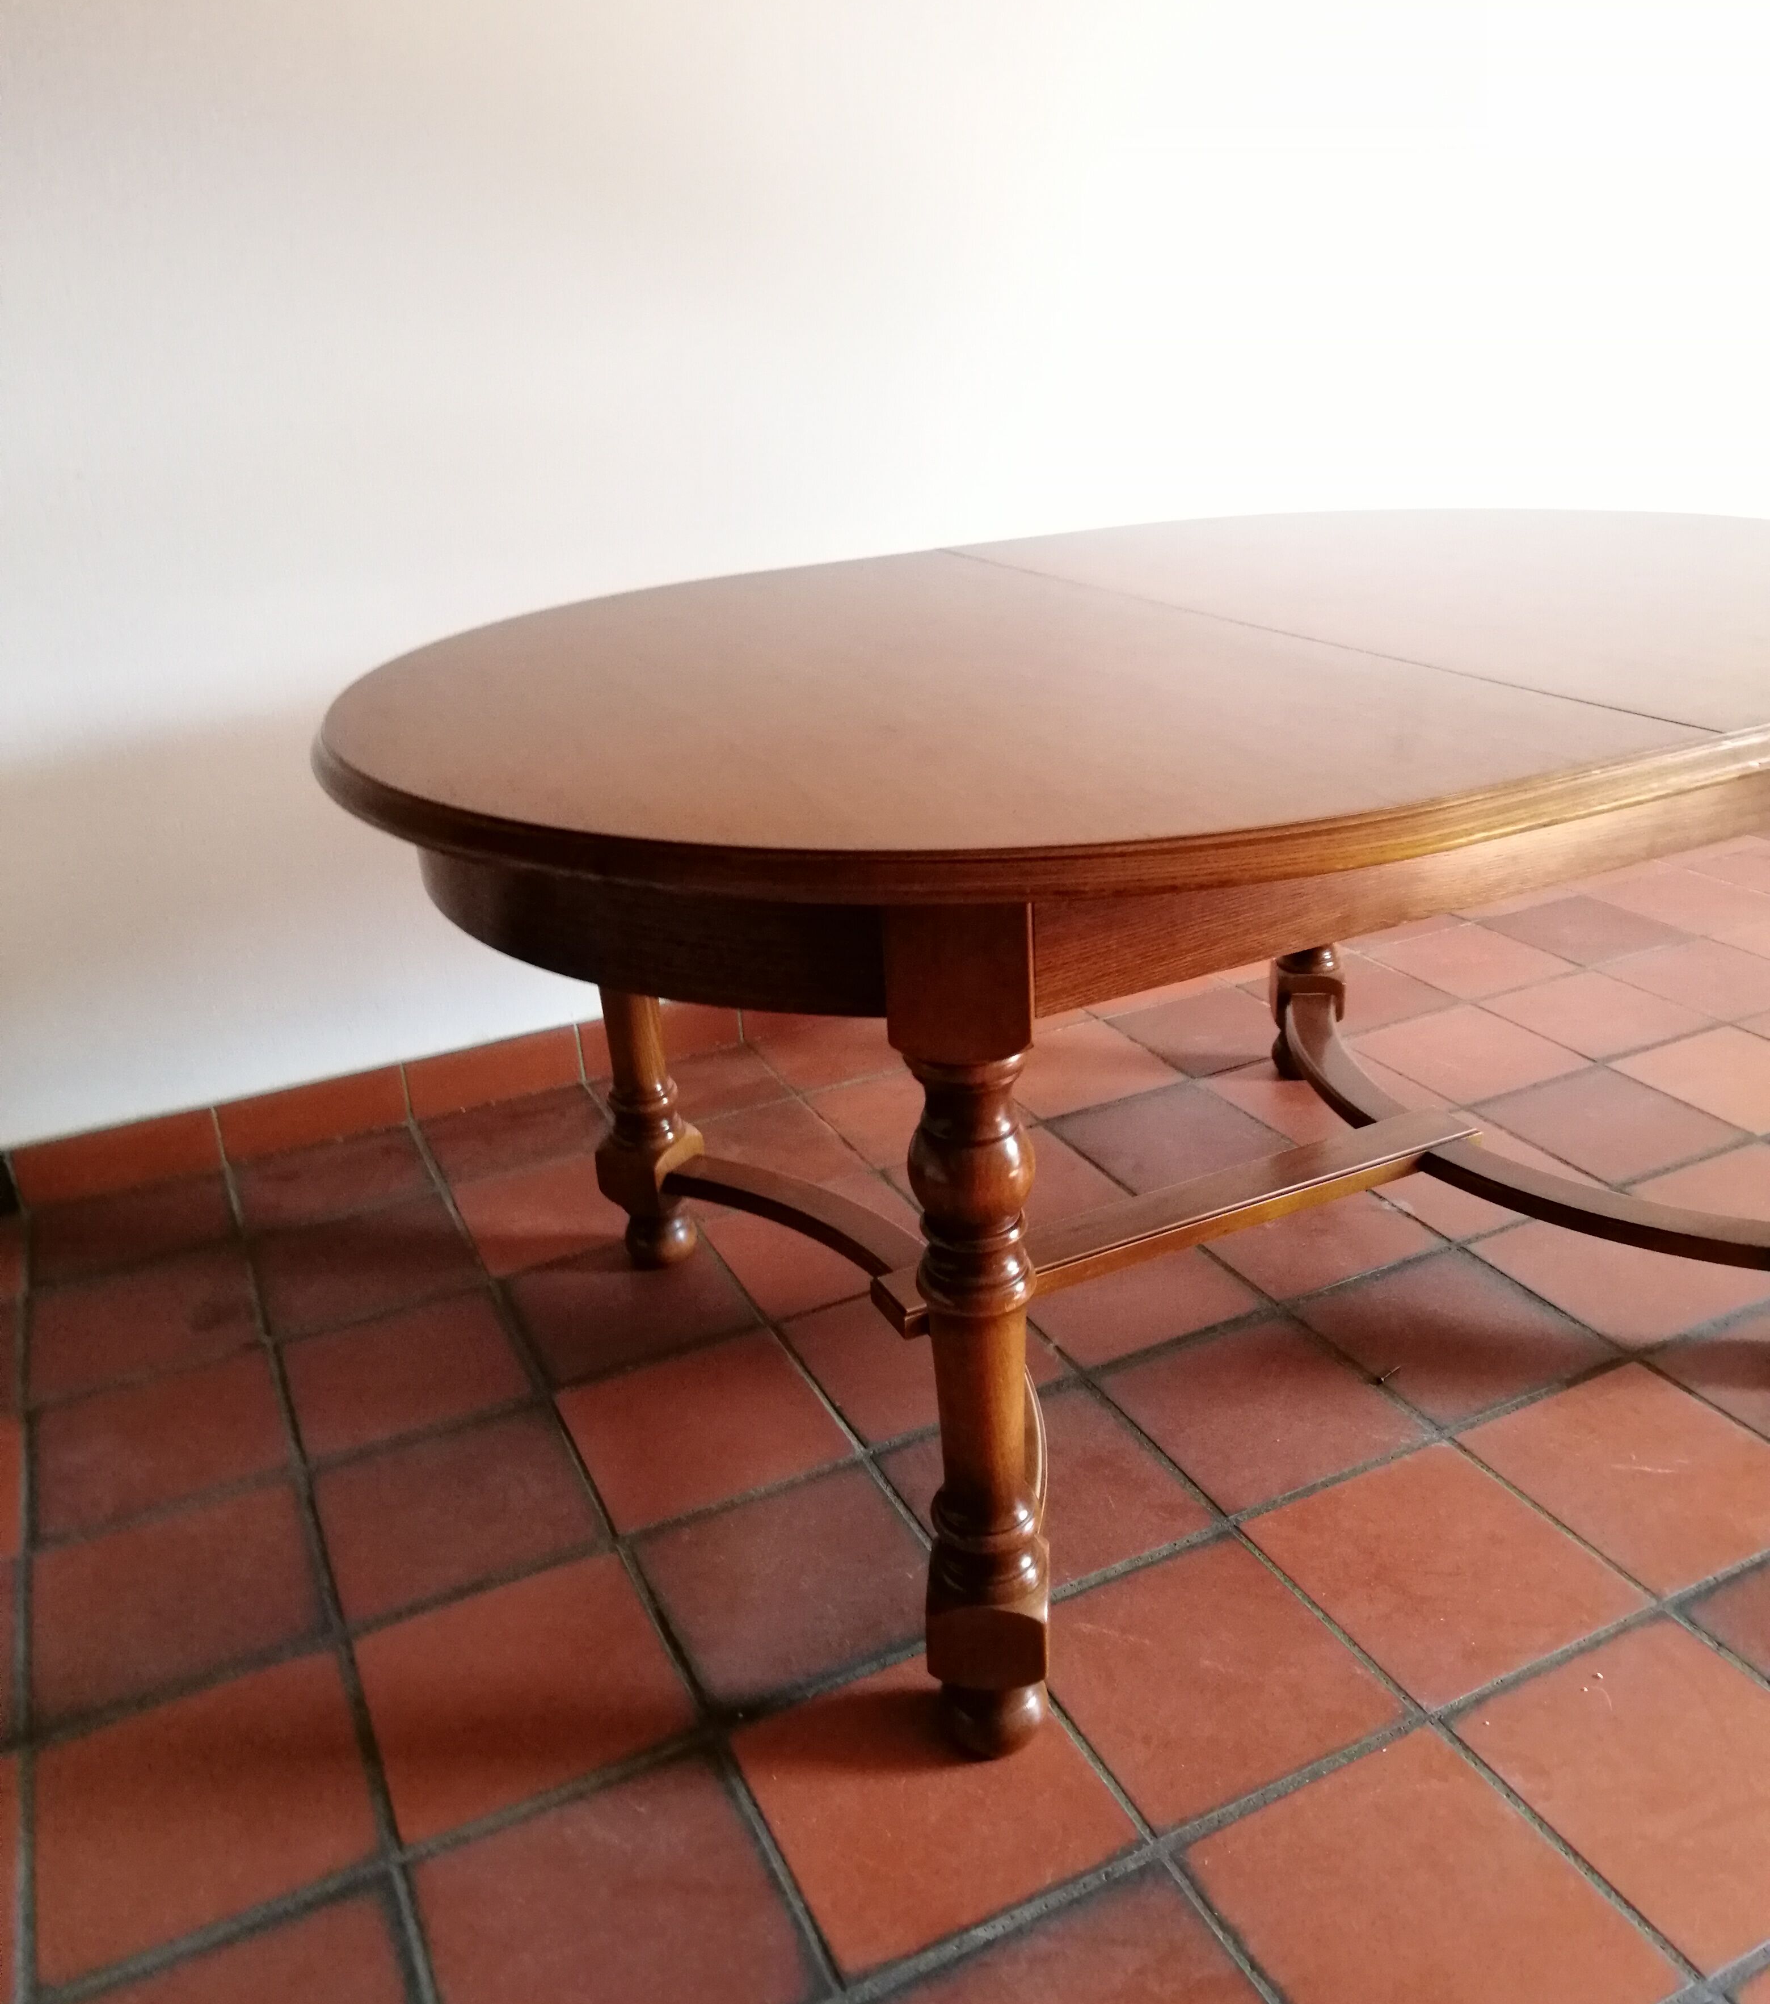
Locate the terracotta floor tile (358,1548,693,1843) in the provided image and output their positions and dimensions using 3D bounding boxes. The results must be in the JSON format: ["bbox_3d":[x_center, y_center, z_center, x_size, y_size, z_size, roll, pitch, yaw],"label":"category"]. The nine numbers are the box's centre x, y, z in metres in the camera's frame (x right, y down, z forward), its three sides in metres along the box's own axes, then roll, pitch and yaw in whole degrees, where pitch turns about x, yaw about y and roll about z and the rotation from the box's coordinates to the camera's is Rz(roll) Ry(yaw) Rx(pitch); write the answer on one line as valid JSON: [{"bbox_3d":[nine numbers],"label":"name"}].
[{"bbox_3d":[-0.304,0.576,1.372,0.237,0.015,0.230,-13,25,-22],"label":"terracotta floor tile"}]

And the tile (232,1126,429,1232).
[{"bbox_3d":[-0.742,0.240,2.209,0.233,0.015,0.197,-13,25,-22],"label":"tile"}]

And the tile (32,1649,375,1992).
[{"bbox_3d":[-0.533,0.626,1.276,0.235,0.015,0.235,-13,25,-22],"label":"tile"}]

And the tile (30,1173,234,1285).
[{"bbox_3d":[-0.968,0.293,2.115,0.243,0.015,0.201,-13,25,-22],"label":"tile"}]

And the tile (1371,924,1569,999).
[{"bbox_3d":[0.956,-0.063,2.689,0.235,0.015,0.235,-13,25,-22],"label":"tile"}]

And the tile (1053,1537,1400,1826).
[{"bbox_3d":[0.252,0.551,1.347,0.235,0.015,0.235,-13,25,-22],"label":"tile"}]

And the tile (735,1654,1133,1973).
[{"bbox_3d":[0.031,0.603,1.257,0.235,0.015,0.235,-13,25,-22],"label":"tile"}]

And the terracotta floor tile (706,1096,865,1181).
[{"bbox_3d":[-0.177,0.212,2.200,0.238,0.015,0.239,-13,25,-22],"label":"terracotta floor tile"}]

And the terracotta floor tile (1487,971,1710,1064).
[{"bbox_3d":[1.071,0.027,2.468,0.238,0.015,0.238,-13,25,-22],"label":"terracotta floor tile"}]

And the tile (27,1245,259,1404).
[{"bbox_3d":[-0.865,0.374,1.905,0.235,0.015,0.235,-13,25,-22],"label":"tile"}]

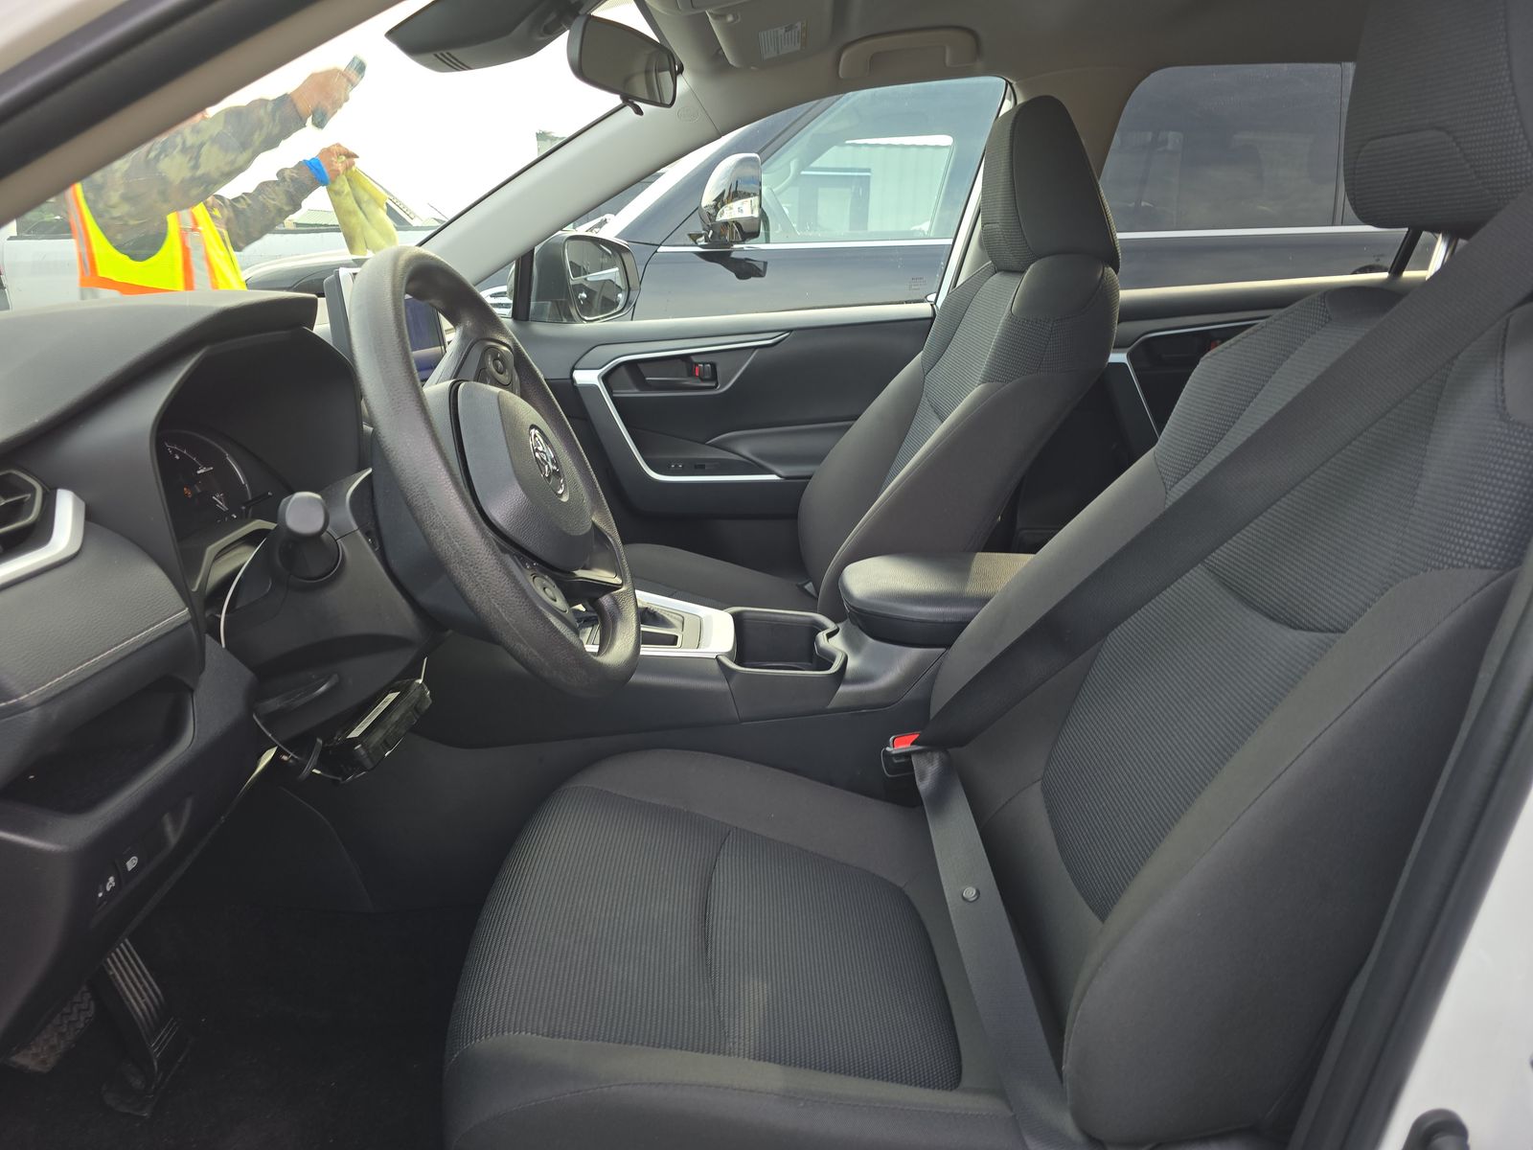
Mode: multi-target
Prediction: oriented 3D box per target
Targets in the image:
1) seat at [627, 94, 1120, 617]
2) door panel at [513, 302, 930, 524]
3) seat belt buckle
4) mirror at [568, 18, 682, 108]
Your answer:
[{"bbox_3d":[0.061,-0.173,1.536,0.870,1.000,0.530,0,13,1],"label":"seat"},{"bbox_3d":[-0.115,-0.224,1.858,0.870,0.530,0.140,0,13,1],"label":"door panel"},{"bbox_3d":[0.145,0.206,1.079,0.045,0.075,0.030,0,25,1],"label":"seat belt buckle"},{"bbox_3d":[-0.151,-0.554,1.101,0.040,0.067,0.240,11,21,15],"label":"mirror"}]

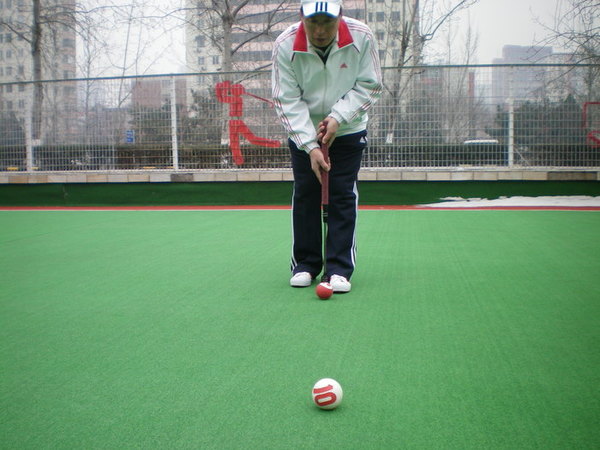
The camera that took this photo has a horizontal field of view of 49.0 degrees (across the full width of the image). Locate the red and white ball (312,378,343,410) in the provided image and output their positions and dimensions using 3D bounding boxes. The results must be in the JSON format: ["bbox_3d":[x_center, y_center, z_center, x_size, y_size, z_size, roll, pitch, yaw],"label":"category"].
[{"bbox_3d":[0.068,0.417,1.630,0.075,0.075,0.075,0,5,0],"label":"red and white ball"}]

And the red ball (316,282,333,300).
[{"bbox_3d":[0.109,0.292,2.930,0.075,0.075,0.075,0,5,0],"label":"red ball"}]

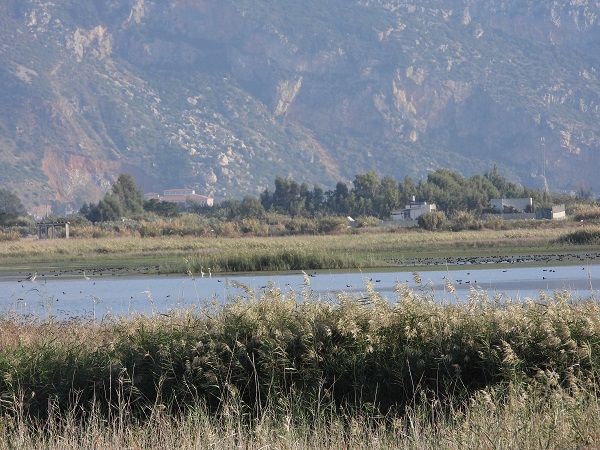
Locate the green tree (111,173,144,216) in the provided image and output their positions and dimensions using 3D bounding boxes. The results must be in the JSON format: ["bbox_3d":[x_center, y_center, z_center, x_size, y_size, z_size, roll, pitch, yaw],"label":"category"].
[{"bbox_3d":[-37.490,-6.560,1130.000,7.400,9.800,7.200,0,0,0],"label":"green tree"}]

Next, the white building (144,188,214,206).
[{"bbox_3d":[-38.240,-8.410,1650.000,20.500,6.600,12.500,0,0,12],"label":"white building"}]

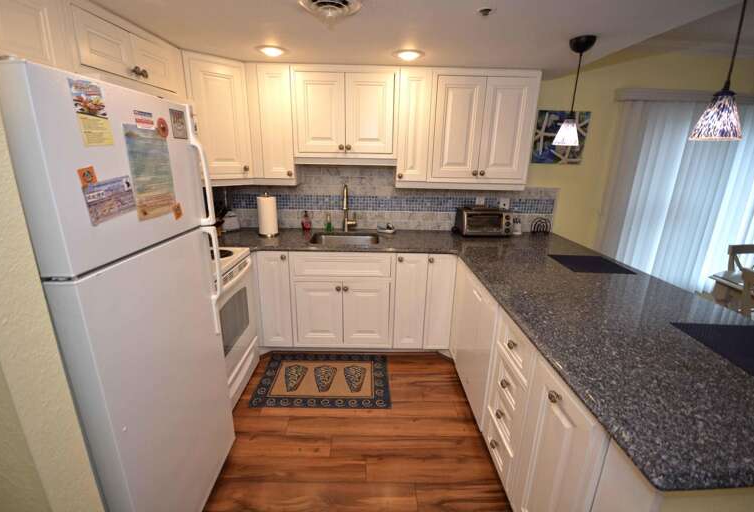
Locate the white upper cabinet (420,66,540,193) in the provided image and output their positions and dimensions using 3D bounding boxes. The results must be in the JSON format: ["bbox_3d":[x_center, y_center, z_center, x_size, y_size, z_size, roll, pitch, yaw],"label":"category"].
[{"bbox_3d":[0.747,-0.936,2.449,0.745,0.800,0.330,1,18,-1],"label":"white upper cabinet"}]

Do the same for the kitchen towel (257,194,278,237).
[{"bbox_3d":[-0.862,-0.312,2.524,0.145,0.305,0.145,1,18,-1],"label":"kitchen towel"}]

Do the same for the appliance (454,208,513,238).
[{"bbox_3d":[0.932,-0.291,2.808,0.405,0.215,0.240,1,17,-1],"label":"appliance"}]

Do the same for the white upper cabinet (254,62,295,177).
[{"bbox_3d":[-0.713,-0.966,2.426,0.235,0.785,0.330,1,18,-1],"label":"white upper cabinet"}]

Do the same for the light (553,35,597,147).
[{"bbox_3d":[1.053,-0.859,1.699,0.125,0.515,0.125,1,17,-1],"label":"light"}]

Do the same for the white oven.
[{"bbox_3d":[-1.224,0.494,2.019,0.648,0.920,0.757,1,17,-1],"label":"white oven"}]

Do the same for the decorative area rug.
[{"bbox_3d":[-0.368,0.882,2.307,0.920,0.010,0.562,1,18,-1],"label":"decorative area rug"}]

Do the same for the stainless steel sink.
[{"bbox_3d":[-0.238,-0.041,2.530,0.540,0.190,0.370,1,18,-1],"label":"stainless steel sink"}]

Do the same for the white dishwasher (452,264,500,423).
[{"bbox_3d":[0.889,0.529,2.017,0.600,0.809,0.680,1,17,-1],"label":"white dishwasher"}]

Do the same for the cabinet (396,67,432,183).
[{"bbox_3d":[0.265,-0.955,2.438,0.229,0.765,0.330,1,18,-1],"label":"cabinet"}]

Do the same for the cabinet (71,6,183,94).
[{"bbox_3d":[-1.348,-0.986,1.599,0.331,0.300,0.770,1,17,-1],"label":"cabinet"}]

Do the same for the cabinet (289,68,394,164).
[{"bbox_3d":[-0.229,-1.066,2.483,0.776,0.625,0.330,1,17,-1],"label":"cabinet"}]

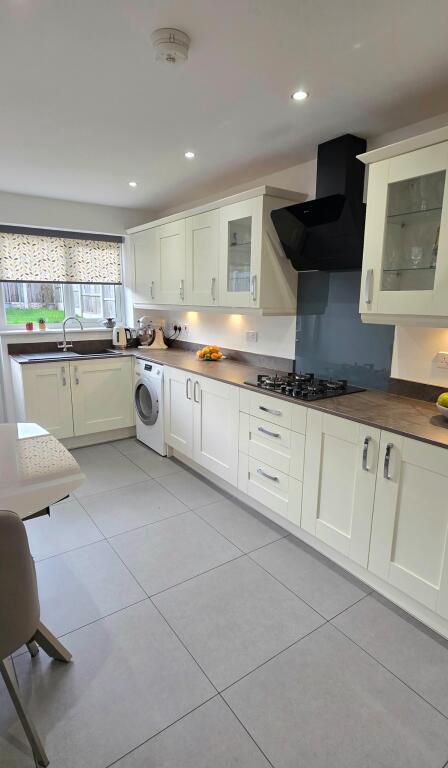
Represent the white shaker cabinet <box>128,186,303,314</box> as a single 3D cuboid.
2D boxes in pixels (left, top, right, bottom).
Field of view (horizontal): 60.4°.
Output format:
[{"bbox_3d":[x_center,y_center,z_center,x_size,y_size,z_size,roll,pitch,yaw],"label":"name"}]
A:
[{"bbox_3d":[-0.235,-1.080,3.464,0.380,0.815,2.120,-9,15,-36],"label":"white shaker cabinet"}]

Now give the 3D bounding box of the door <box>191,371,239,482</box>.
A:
[{"bbox_3d":[-0.065,0.337,2.917,0.022,0.715,0.605,-6,13,-35],"label":"door"}]

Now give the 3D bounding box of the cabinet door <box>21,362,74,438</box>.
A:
[{"bbox_3d":[-1.564,0.171,3.461,0.390,0.715,0.020,-9,15,-36],"label":"cabinet door"}]

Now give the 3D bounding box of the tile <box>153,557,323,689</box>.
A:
[{"bbox_3d":[0.057,1.101,1.871,0.604,0.010,0.604,-8,15,-36],"label":"tile"}]

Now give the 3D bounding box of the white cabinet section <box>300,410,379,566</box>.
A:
[{"bbox_3d":[0.602,0.536,2.041,0.020,0.720,0.444,-8,15,-36],"label":"white cabinet section"}]

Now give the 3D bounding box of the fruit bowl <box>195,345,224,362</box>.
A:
[{"bbox_3d":[-0.136,-0.293,3.631,0.260,0.130,0.260,0,12,0],"label":"fruit bowl"}]

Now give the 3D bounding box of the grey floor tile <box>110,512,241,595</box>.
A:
[{"bbox_3d":[-0.298,0.982,2.323,0.600,0.012,0.600,-9,15,-35],"label":"grey floor tile"}]

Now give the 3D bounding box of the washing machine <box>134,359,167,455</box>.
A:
[{"bbox_3d":[-0.488,0.180,3.870,0.575,0.850,0.597,-9,15,-36],"label":"washing machine"}]

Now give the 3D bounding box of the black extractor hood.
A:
[{"bbox_3d":[0.611,-1.067,2.297,0.390,0.712,0.580,-9,15,-36],"label":"black extractor hood"}]

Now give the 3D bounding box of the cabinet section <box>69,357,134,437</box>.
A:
[{"bbox_3d":[-1.195,0.117,3.825,0.605,0.715,0.022,-9,15,-35],"label":"cabinet section"}]

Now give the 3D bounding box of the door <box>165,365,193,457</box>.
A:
[{"bbox_3d":[-0.390,0.242,3.356,0.020,0.720,0.492,-8,15,-36],"label":"door"}]

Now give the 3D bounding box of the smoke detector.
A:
[{"bbox_3d":[-0.194,-1.214,1.392,0.140,0.046,0.140,0,13,0],"label":"smoke detector"}]

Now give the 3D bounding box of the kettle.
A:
[{"bbox_3d":[-1.071,-0.490,4.088,0.205,0.235,0.150,-3,13,-15],"label":"kettle"}]

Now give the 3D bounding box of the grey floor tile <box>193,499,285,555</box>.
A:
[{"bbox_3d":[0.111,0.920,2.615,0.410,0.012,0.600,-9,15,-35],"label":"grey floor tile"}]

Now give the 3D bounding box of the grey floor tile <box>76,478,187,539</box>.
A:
[{"bbox_3d":[-0.652,0.865,2.765,0.600,0.010,0.600,-9,15,-36],"label":"grey floor tile"}]

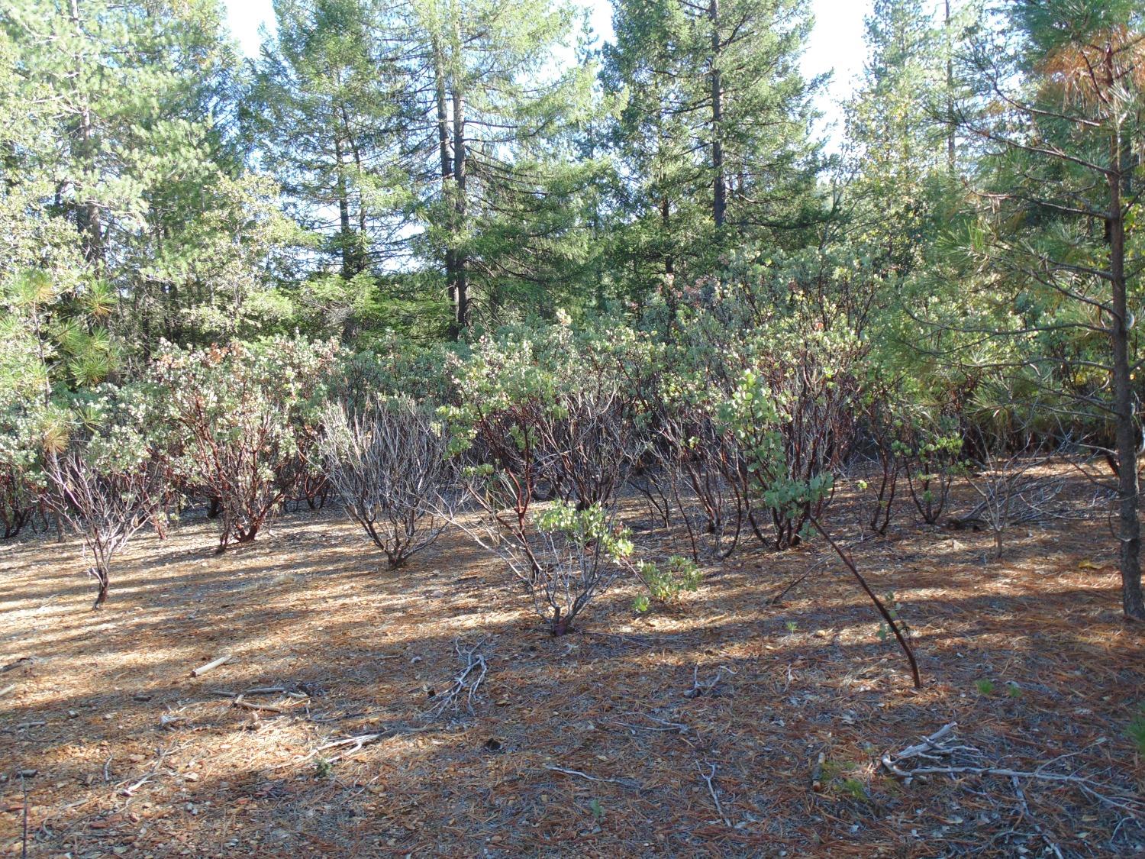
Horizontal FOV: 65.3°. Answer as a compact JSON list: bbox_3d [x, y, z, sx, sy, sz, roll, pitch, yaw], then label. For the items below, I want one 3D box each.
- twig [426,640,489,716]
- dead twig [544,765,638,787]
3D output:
[{"bbox_3d":[-0.614,1.335,4.859,0.300,0.140,0.900,-2,1,7],"label":"twig"},{"bbox_3d":[0.075,1.393,3.617,0.430,0.030,0.060,-1,2,33],"label":"dead twig"}]

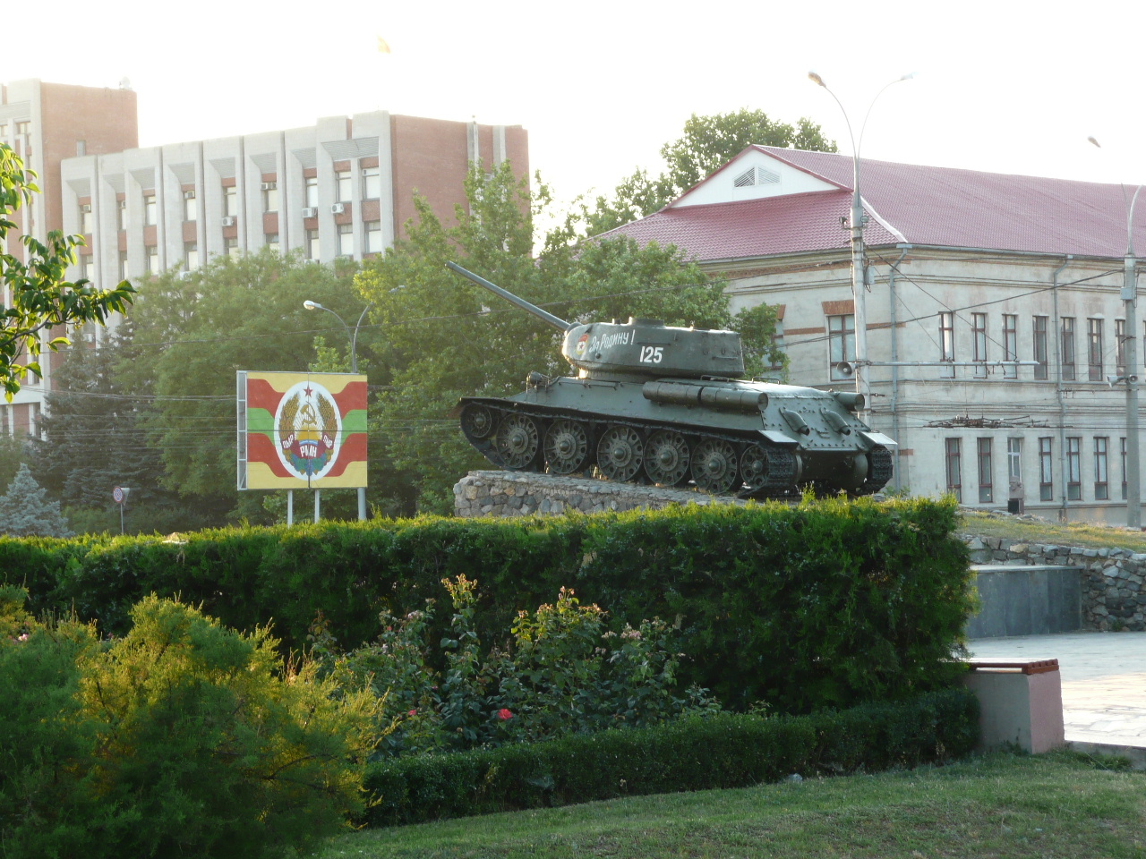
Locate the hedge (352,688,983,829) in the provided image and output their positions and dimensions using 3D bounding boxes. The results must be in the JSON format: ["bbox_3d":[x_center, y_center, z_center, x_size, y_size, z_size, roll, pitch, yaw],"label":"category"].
[{"bbox_3d":[0.463,1.774,21.471,0.450,0.400,4.985,-3,-2,42],"label":"hedge"}]

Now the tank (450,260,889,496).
[{"bbox_3d":[0.880,-0.753,60.046,8.080,3.000,3.000,8,4,41],"label":"tank"}]

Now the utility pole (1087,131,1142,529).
[{"bbox_3d":[19.451,-2.956,137.171,2.950,14.450,0.600,-2,-1,0],"label":"utility pole"}]

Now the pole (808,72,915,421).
[{"bbox_3d":[8.610,-3.180,115.171,3.100,14.491,0.600,-2,-1,0],"label":"pole"}]

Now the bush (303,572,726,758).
[{"bbox_3d":[-0.292,1.414,21.814,1.000,1.180,2.450,-3,-2,42],"label":"bush"}]

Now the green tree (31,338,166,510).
[{"bbox_3d":[-19.008,1.125,158.112,5.200,9.520,5.200,-2,-1,0],"label":"green tree"}]

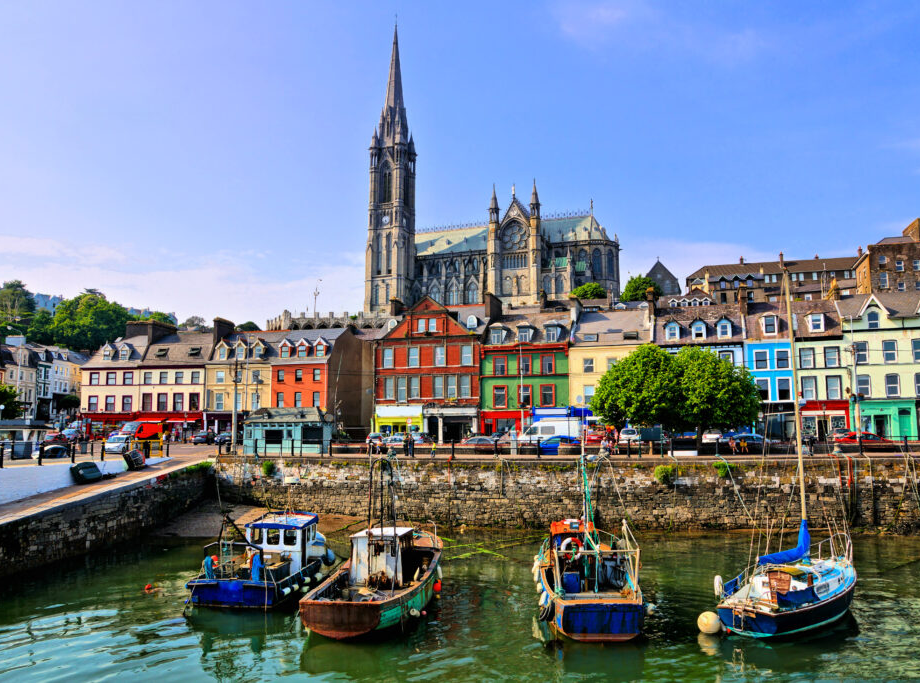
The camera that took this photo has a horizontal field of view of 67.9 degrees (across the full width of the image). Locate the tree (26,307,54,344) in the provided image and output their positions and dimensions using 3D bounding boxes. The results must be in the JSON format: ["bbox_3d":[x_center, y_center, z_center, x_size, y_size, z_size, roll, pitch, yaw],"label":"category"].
[{"bbox_3d":[-90.168,-3.006,146.589,6.000,8.000,6.000,4,-9,-31],"label":"tree"}]

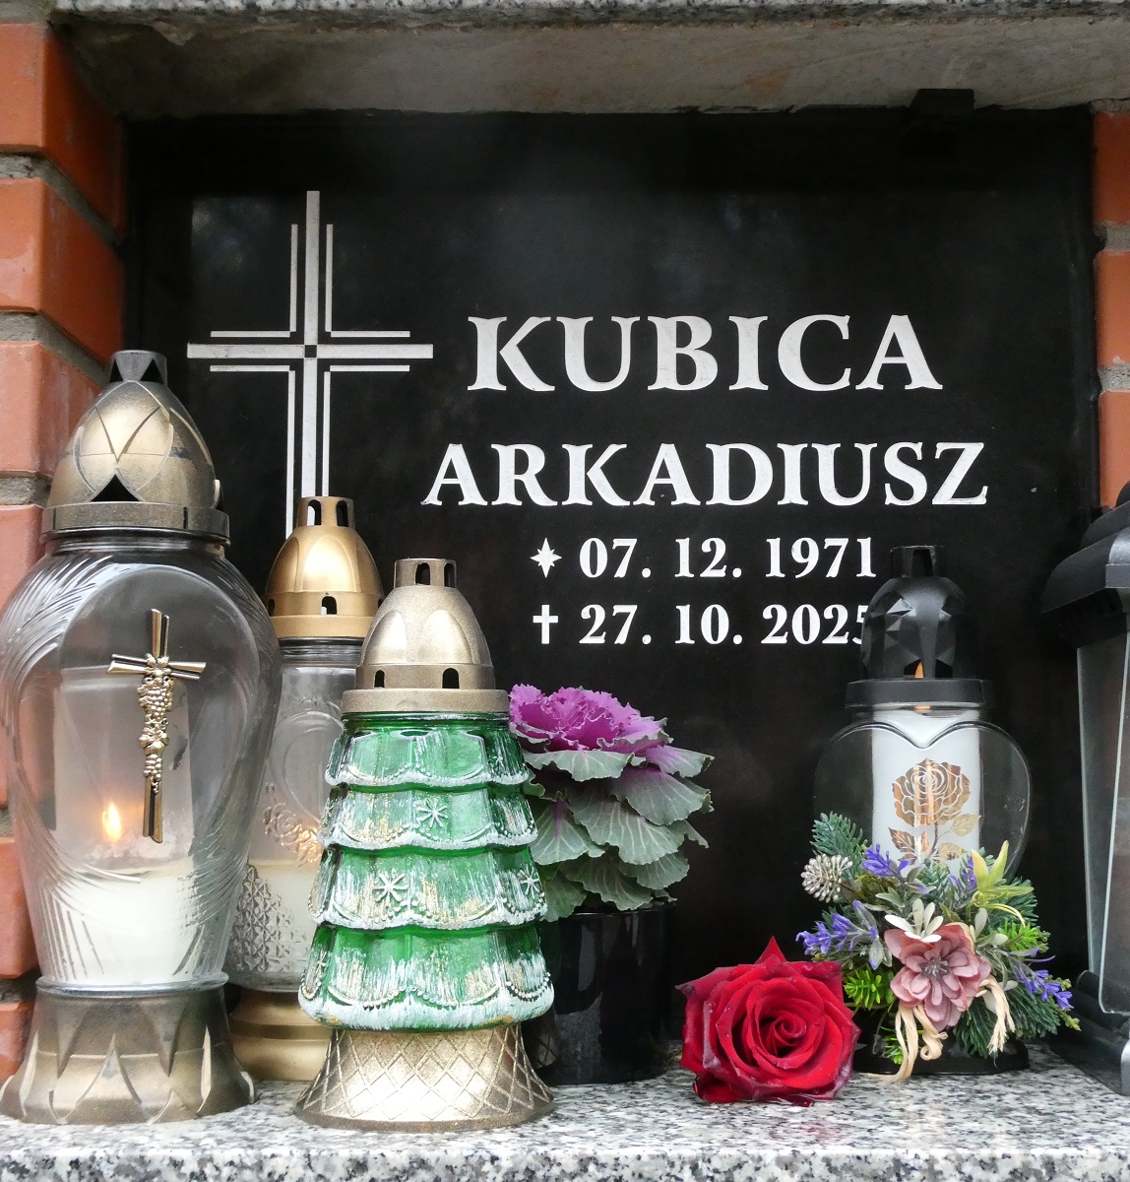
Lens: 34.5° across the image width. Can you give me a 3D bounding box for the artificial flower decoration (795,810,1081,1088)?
[{"bbox_3d":[0.182,0.173,0.888,0.138,0.128,0.088,0,-5,0],"label":"artificial flower decoration"}]

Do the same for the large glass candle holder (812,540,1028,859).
[{"bbox_3d":[0.188,0.110,0.952,0.114,0.265,0.092,0,-5,0],"label":"large glass candle holder"}]

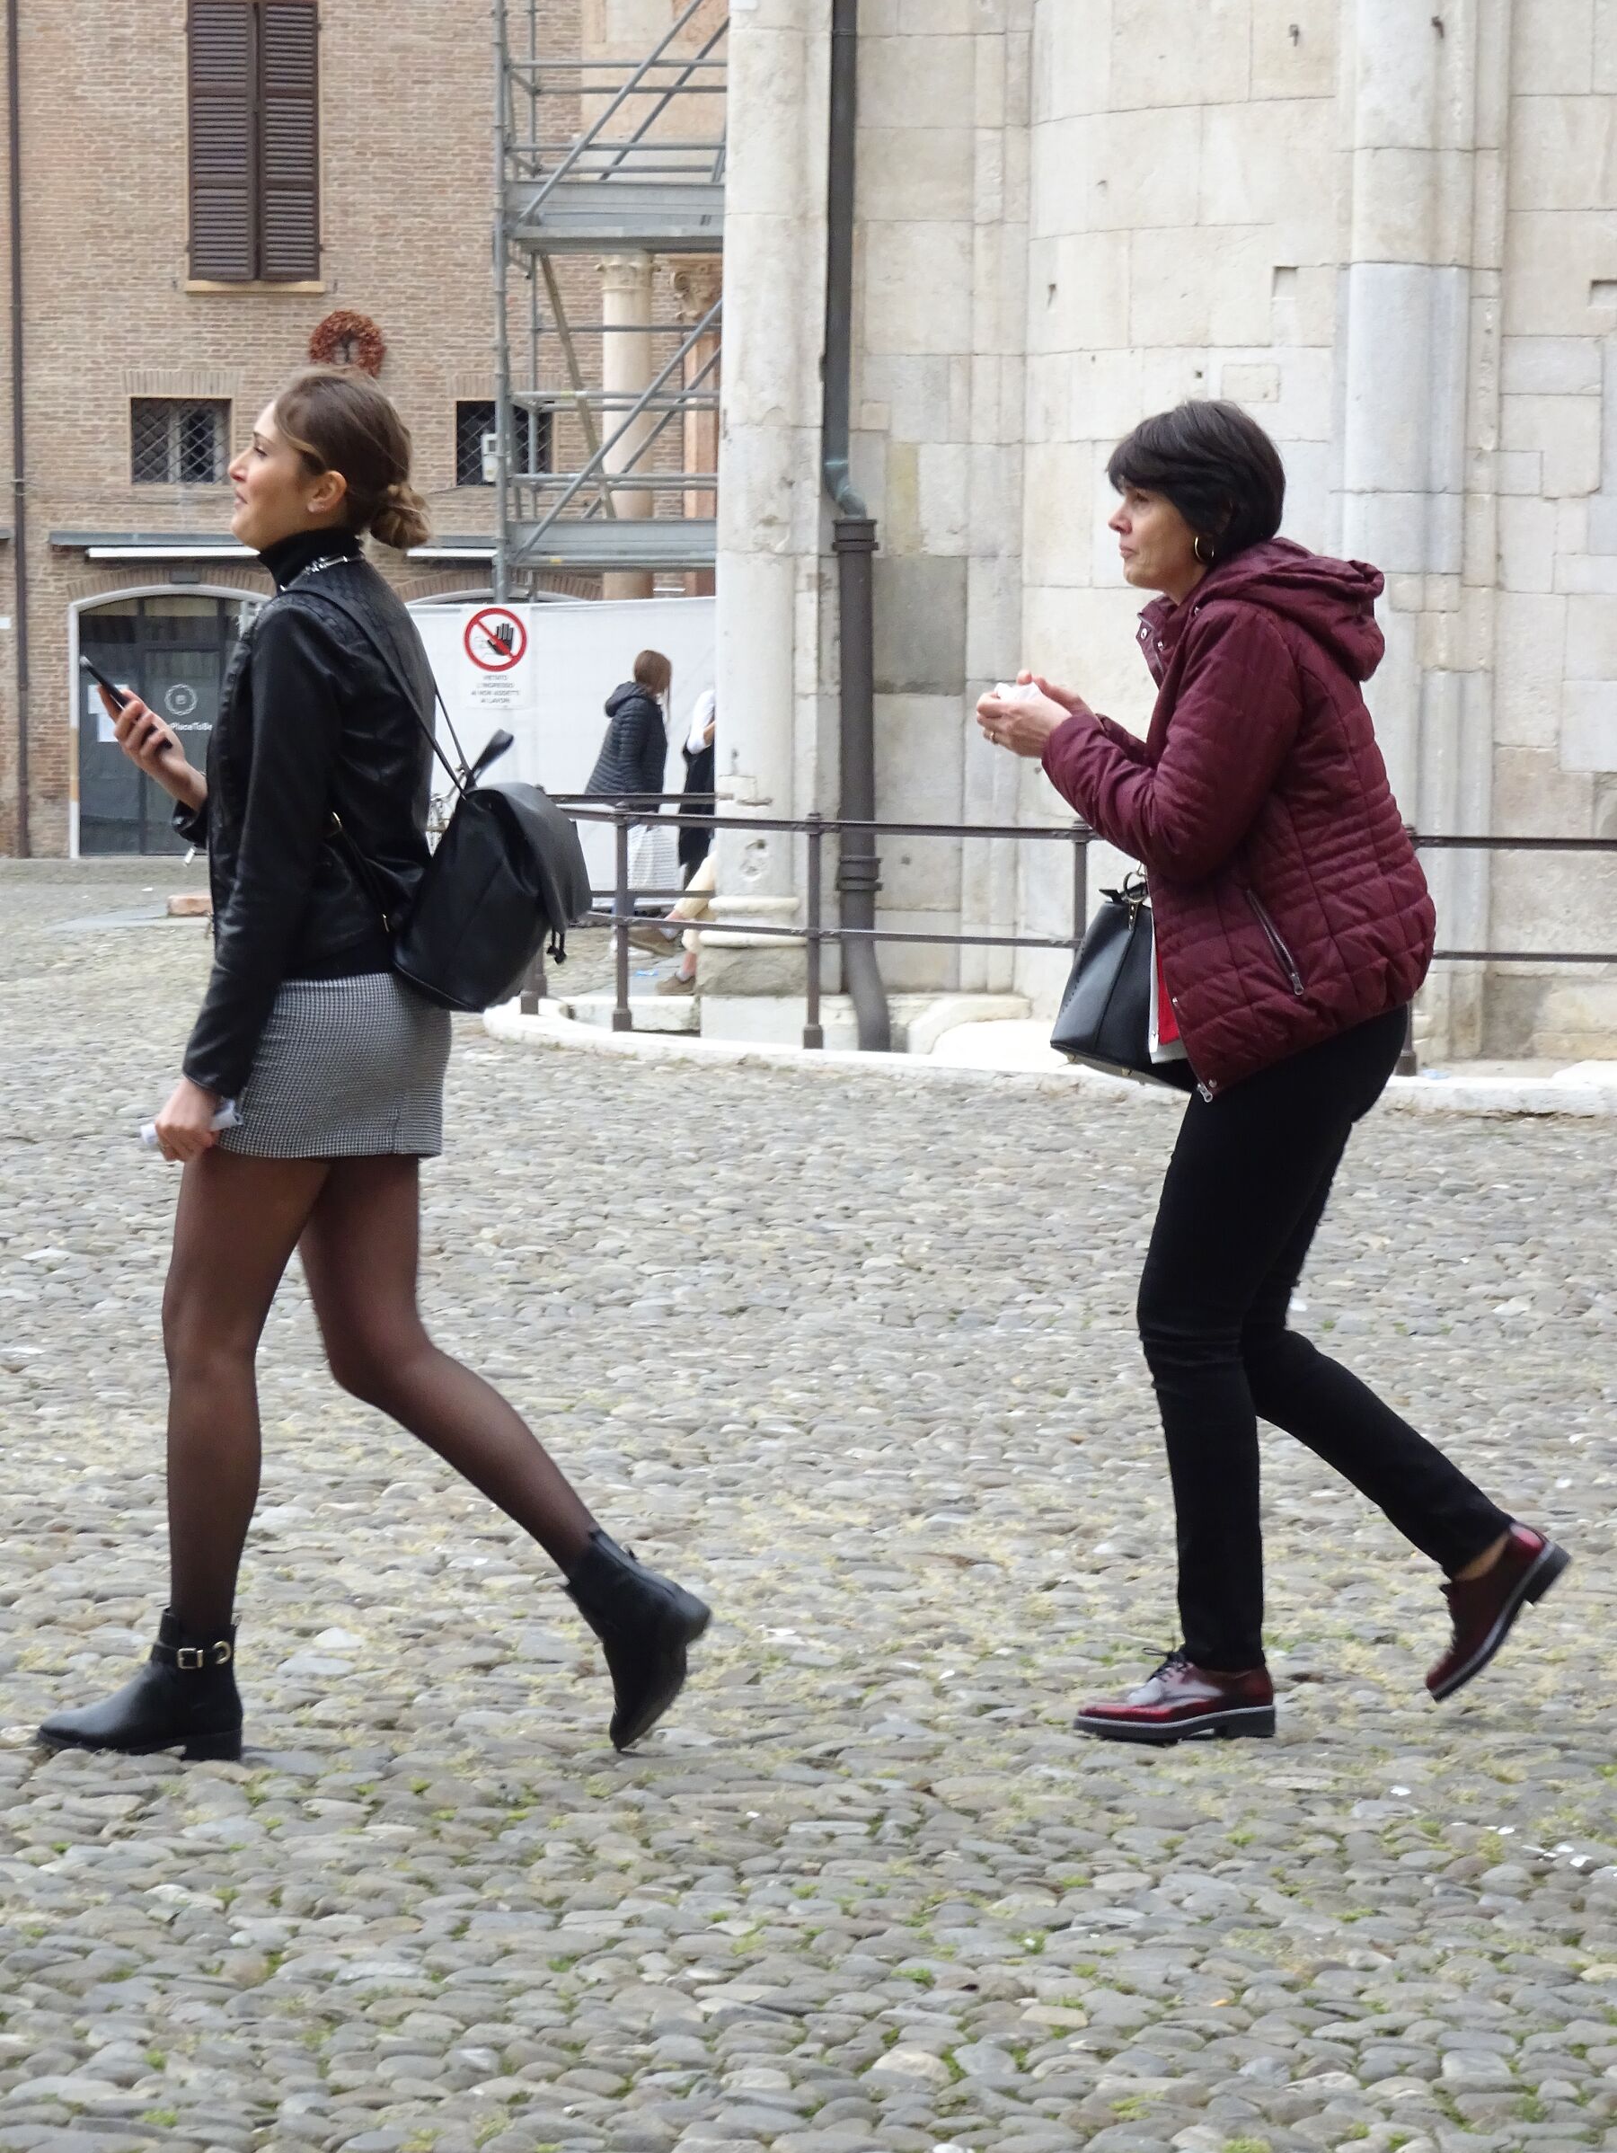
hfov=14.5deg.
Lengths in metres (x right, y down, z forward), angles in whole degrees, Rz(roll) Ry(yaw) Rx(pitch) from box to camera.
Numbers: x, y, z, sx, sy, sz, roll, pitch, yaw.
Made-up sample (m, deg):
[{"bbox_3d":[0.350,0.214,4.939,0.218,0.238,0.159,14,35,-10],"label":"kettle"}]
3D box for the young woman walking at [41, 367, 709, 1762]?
[{"bbox_3d":[-0.518,-0.015,7.600,0.790,1.665,0.490,1,3,15],"label":"young woman walking"}]

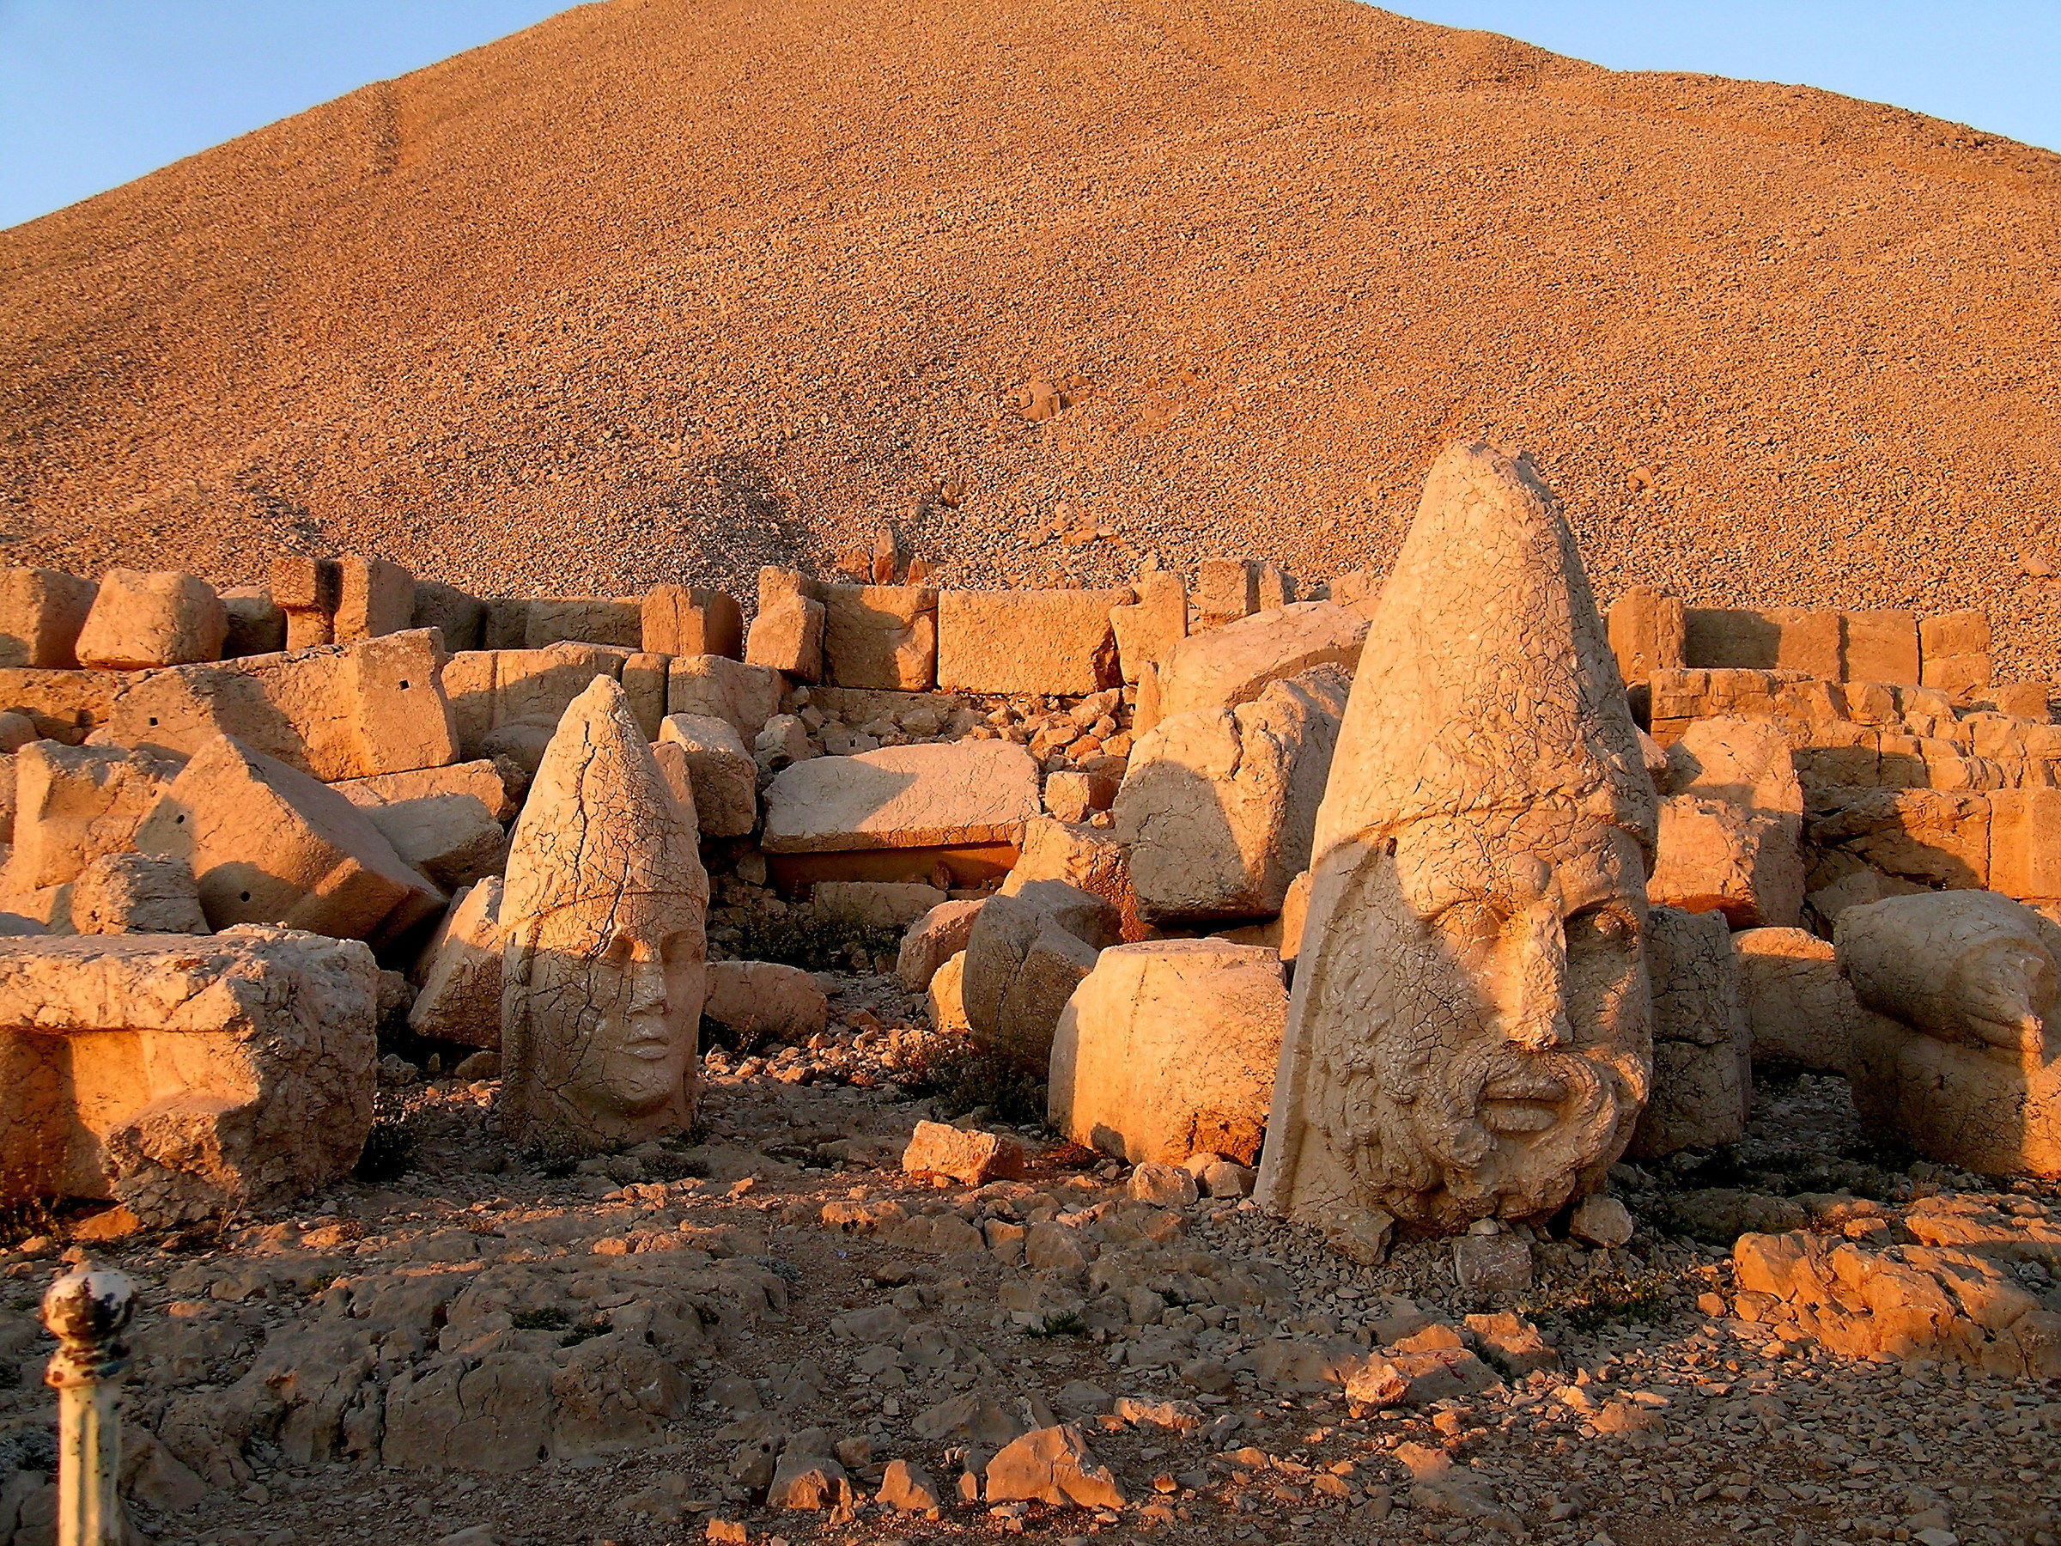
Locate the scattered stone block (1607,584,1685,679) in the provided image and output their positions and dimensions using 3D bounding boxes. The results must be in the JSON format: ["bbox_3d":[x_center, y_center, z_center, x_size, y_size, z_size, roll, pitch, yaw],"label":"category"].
[{"bbox_3d":[4.952,-1.136,16.800,0.500,0.740,0.520,0,-1,15],"label":"scattered stone block"}]

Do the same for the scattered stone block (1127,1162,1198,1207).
[{"bbox_3d":[0.533,1.667,8.450,0.280,0.165,0.220,0,-2,0],"label":"scattered stone block"}]

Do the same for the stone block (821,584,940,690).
[{"bbox_3d":[-1.229,-1.106,17.000,0.950,0.860,0.800,0,-2,0],"label":"stone block"}]

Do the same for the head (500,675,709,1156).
[{"bbox_3d":[-1.985,0.667,9.750,0.800,2.200,0.840,1,-1,-38],"label":"head"}]

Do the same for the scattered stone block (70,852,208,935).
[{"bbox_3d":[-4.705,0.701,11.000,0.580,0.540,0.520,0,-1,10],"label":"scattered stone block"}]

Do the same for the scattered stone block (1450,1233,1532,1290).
[{"bbox_3d":[1.528,1.617,6.900,0.260,0.165,0.200,0,-2,0],"label":"scattered stone block"}]

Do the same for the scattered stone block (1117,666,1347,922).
[{"bbox_3d":[1.182,0.134,12.000,1.050,1.300,1.050,0,-1,27],"label":"scattered stone block"}]

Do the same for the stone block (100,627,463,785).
[{"bbox_3d":[-4.899,-0.441,13.800,2.100,0.780,0.800,-9,0,-12],"label":"stone block"}]

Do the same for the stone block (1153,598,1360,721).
[{"bbox_3d":[1.735,-0.797,16.000,1.600,0.950,0.850,-12,-3,5],"label":"stone block"}]

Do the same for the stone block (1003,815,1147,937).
[{"bbox_3d":[0.262,0.652,12.600,0.780,0.750,0.700,0,-2,15],"label":"stone block"}]

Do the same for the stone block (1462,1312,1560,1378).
[{"bbox_3d":[1.349,1.603,5.850,0.250,0.150,0.180,0,-2,10],"label":"stone block"}]

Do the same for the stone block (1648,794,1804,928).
[{"bbox_3d":[4.106,0.517,12.300,0.760,0.720,0.660,-1,-2,38],"label":"stone block"}]

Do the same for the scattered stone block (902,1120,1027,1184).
[{"bbox_3d":[-0.266,1.507,8.300,0.450,0.250,0.300,0,-1,-15],"label":"scattered stone block"}]

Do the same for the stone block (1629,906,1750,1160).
[{"bbox_3d":[2.979,1.187,9.750,0.720,1.100,0.650,0,-1,22],"label":"stone block"}]

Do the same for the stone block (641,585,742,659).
[{"bbox_3d":[-2.778,-1.228,17.000,0.550,0.570,0.620,0,-1,17],"label":"stone block"}]

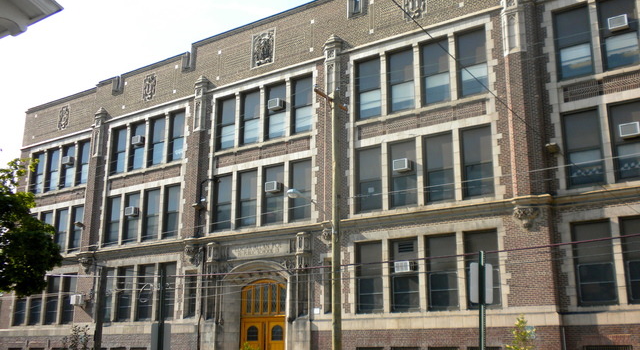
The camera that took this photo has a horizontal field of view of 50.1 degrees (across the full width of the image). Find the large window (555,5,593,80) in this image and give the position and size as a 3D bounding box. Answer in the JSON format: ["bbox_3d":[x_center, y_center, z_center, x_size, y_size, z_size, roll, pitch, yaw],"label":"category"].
[{"bbox_3d":[9.662,-4.984,26.012,1.309,2.877,0.220,-10,-18,34],"label":"large window"}]

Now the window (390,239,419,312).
[{"bbox_3d":[3.489,4.005,27.451,1.309,2.914,0.220,-10,-18,34],"label":"window"}]

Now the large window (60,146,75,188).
[{"bbox_3d":[-15.939,-0.512,43.644,1.309,2.877,0.220,-10,-18,34],"label":"large window"}]

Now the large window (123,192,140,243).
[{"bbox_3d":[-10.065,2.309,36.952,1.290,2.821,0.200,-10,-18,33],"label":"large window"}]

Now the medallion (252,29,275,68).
[{"bbox_3d":[-2.900,-6.420,34.697,1.480,1.820,0.180,-10,-18,34],"label":"medallion"}]

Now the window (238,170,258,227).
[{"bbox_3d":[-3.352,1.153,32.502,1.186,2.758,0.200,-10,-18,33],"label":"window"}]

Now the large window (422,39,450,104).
[{"bbox_3d":[4.989,-4.392,29.415,1.340,2.930,0.250,-10,-18,34],"label":"large window"}]

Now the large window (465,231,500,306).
[{"bbox_3d":[6.125,3.520,25.619,1.230,2.780,0.200,-10,-18,34],"label":"large window"}]

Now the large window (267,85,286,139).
[{"bbox_3d":[-2.099,-3.105,33.444,1.230,2.780,0.200,-10,-18,34],"label":"large window"}]

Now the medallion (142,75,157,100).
[{"bbox_3d":[-9.874,-5.064,39.548,0.977,1.526,0.180,-10,-18,34],"label":"medallion"}]

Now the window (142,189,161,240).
[{"bbox_3d":[-9.070,2.186,37.224,1.309,2.852,0.220,-10,-18,34],"label":"window"}]

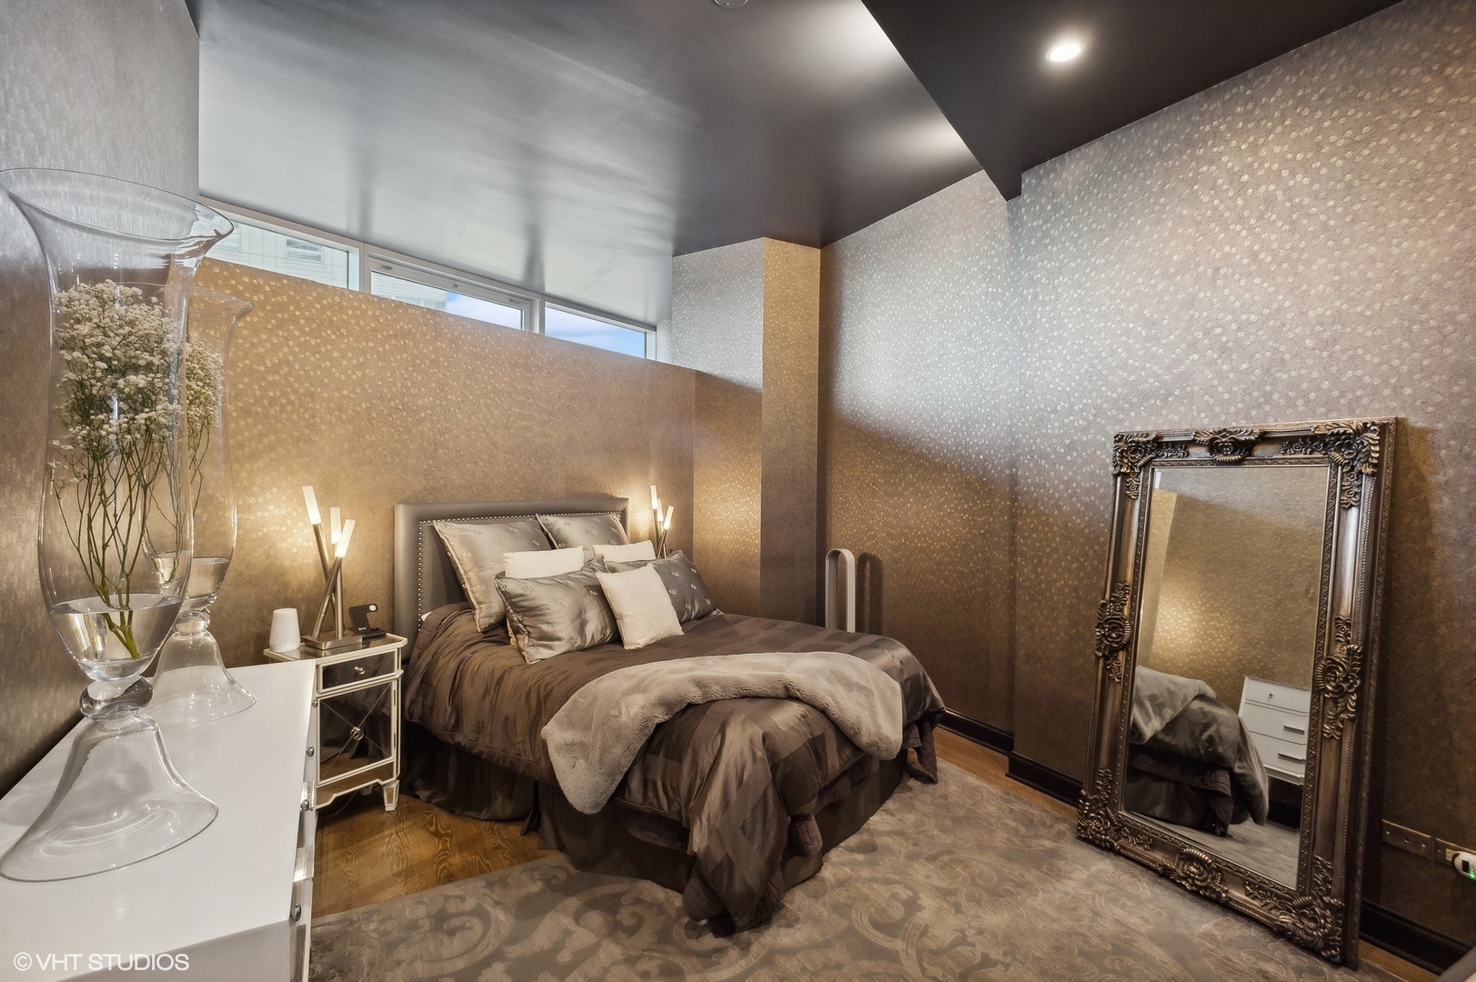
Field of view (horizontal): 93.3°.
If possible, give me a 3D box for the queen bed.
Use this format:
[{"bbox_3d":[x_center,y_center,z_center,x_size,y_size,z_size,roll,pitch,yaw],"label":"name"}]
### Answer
[{"bbox_3d":[-0.324,0.754,3.453,2.190,1.348,1.751,1,1,33],"label":"queen bed"}]

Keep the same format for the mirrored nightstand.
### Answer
[{"bbox_3d":[-1.731,1.045,3.035,0.331,0.749,0.459,1,1,33],"label":"mirrored nightstand"}]

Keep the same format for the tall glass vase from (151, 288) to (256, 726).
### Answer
[{"bbox_3d":[-1.313,0.036,1.675,0.258,0.990,0.258,1,1,33],"label":"tall glass vase"}]

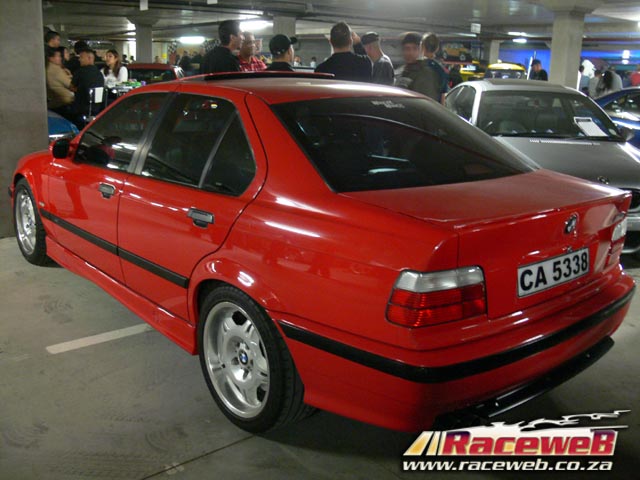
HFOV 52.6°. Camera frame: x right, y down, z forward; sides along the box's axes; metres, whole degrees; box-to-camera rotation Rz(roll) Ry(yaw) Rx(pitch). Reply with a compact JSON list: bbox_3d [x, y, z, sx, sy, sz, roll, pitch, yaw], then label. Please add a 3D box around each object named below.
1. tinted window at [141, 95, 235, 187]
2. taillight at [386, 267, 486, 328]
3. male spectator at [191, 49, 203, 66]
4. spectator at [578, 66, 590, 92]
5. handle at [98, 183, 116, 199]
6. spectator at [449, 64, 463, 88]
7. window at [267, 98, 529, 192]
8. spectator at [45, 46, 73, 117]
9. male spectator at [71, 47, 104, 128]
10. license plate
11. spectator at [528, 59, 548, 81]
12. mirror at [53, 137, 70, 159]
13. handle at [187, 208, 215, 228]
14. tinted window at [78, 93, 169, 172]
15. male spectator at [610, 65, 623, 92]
[{"bbox_3d":[-0.611,-0.448,2.951,0.060,0.444,0.560,21,-2,-43],"label":"tinted window"},{"bbox_3d":[0.369,0.157,1.960,0.430,0.220,0.130,-7,17,-32],"label":"taillight"},{"bbox_3d":[-3.272,-4.123,17.218,0.500,1.740,0.320,-3,15,-18],"label":"male spectator"},{"bbox_3d":[7.302,-3.998,18.218,0.500,1.740,0.320,-1,15,-12],"label":"spectator"},{"bbox_3d":[-1.090,-0.249,3.320,0.040,0.077,0.155,-10,20,-40],"label":"handle"},{"bbox_3d":[3.070,-3.088,14.661,0.500,1.720,0.380,1,15,-6],"label":"spectator"},{"bbox_3d":[0.386,-0.444,2.780,1.280,0.080,0.632,-9,45,-39],"label":"window"},{"bbox_3d":[-3.482,-1.835,8.551,0.570,1.300,0.520,4,15,6],"label":"spectator"},{"bbox_3d":[-3.103,-1.848,8.716,0.640,1.380,0.500,14,19,39],"label":"male spectator"},{"bbox_3d":[0.876,0.117,2.398,0.496,0.104,0.015,-10,8,-40],"label":"license plate"},{"bbox_3d":[4.047,-2.389,12.042,0.400,1.750,0.500,-9,18,-37],"label":"spectator"},{"bbox_3d":[-1.478,-0.515,3.658,0.170,0.125,0.120,-7,18,-34],"label":"mirror"},{"bbox_3d":[-0.485,-0.088,2.637,0.040,0.077,0.155,-10,20,-40],"label":"handle"},{"bbox_3d":[-1.106,-0.602,3.513,0.060,0.475,0.850,21,-2,-43],"label":"tinted window"},{"bbox_3d":[6.137,-2.746,13.715,0.500,1.720,0.320,-1,15,-12],"label":"male spectator"}]

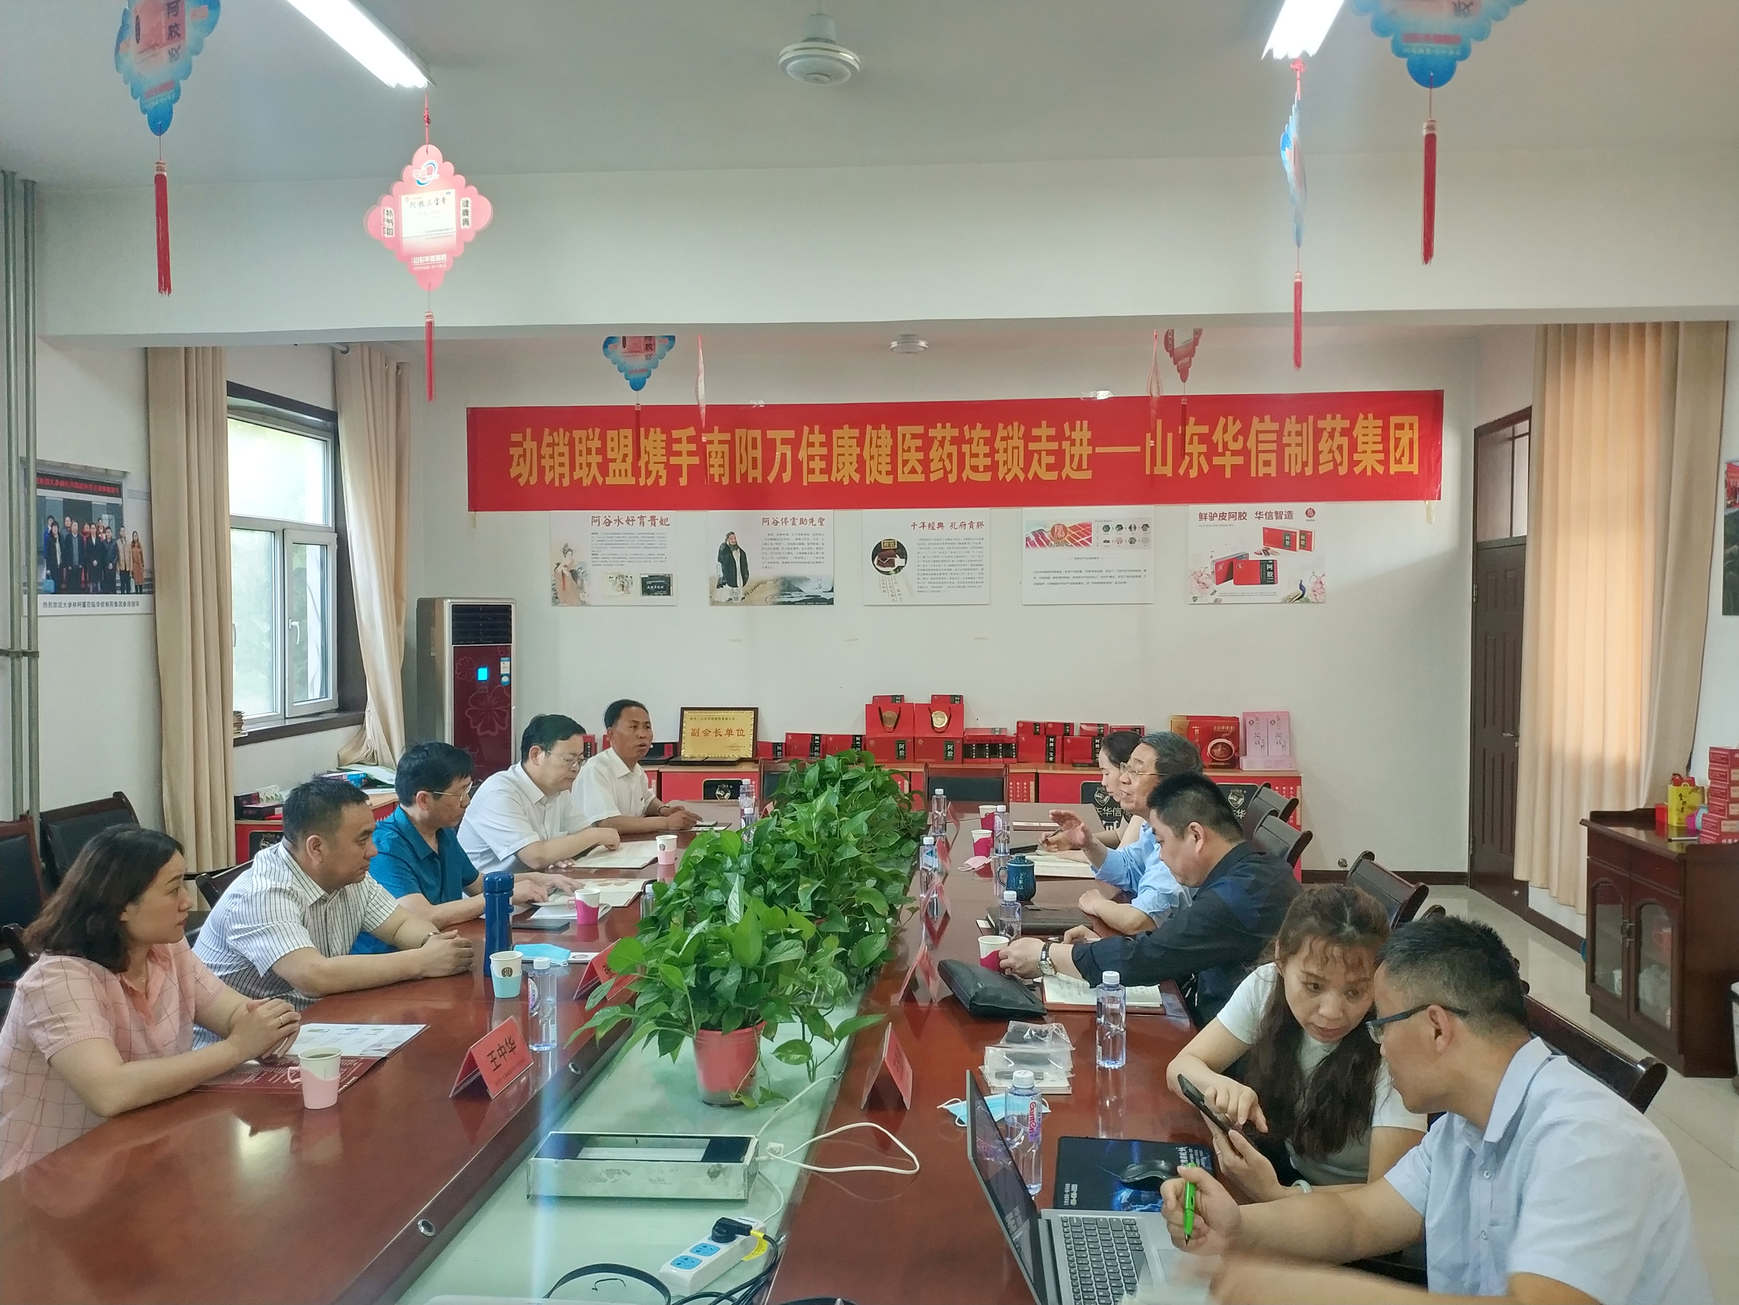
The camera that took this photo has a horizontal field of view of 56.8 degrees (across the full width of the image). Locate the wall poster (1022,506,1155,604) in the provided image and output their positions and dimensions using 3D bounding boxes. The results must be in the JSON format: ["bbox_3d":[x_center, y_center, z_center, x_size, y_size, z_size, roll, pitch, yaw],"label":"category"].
[{"bbox_3d":[1.349,-0.590,9.928,0.806,0.611,0.015,0,1,5],"label":"wall poster"}]

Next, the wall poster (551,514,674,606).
[{"bbox_3d":[-1.629,-0.592,10.195,0.812,0.605,0.015,0,1,5],"label":"wall poster"}]

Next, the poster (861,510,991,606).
[{"bbox_3d":[0.358,-0.593,10.017,0.790,0.605,0.015,0,1,5],"label":"poster"}]

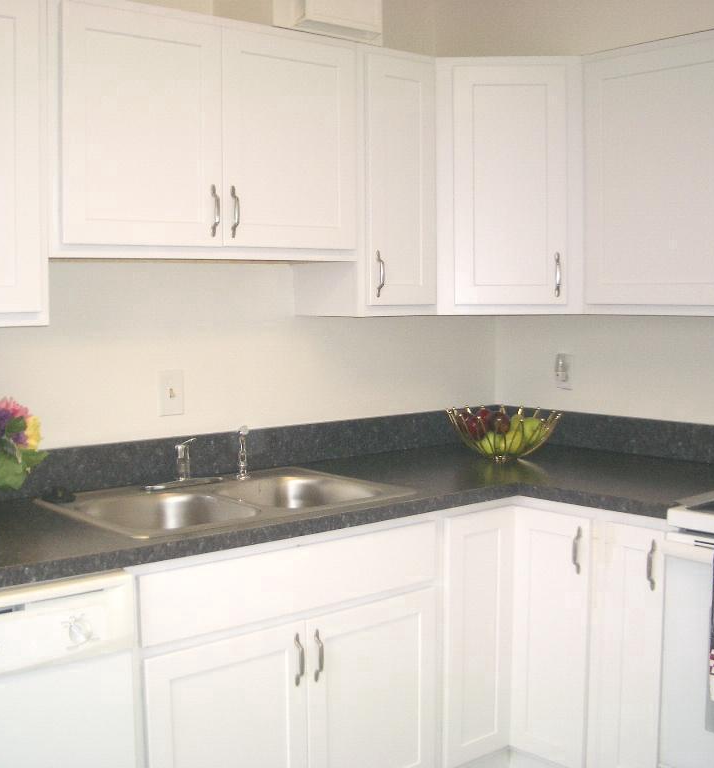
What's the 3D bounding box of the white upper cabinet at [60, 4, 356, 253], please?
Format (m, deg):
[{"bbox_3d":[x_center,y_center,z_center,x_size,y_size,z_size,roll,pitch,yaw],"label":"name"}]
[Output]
[{"bbox_3d":[-0.436,-0.626,2.716,0.900,0.610,0.320,-4,6,-40],"label":"white upper cabinet"}]

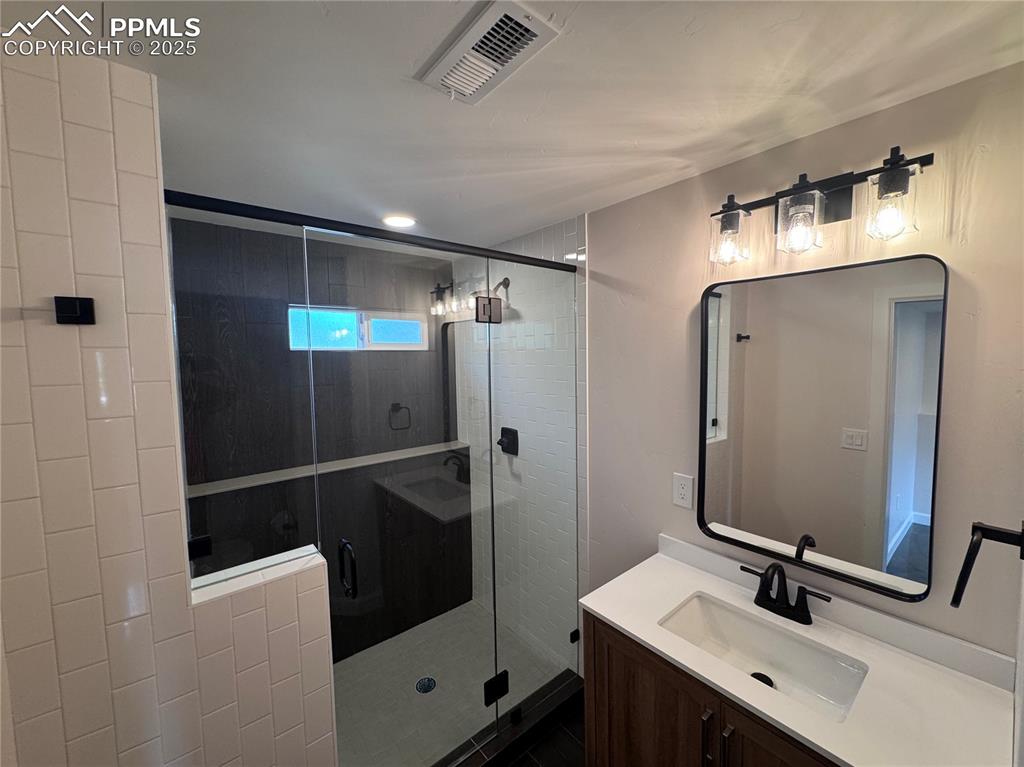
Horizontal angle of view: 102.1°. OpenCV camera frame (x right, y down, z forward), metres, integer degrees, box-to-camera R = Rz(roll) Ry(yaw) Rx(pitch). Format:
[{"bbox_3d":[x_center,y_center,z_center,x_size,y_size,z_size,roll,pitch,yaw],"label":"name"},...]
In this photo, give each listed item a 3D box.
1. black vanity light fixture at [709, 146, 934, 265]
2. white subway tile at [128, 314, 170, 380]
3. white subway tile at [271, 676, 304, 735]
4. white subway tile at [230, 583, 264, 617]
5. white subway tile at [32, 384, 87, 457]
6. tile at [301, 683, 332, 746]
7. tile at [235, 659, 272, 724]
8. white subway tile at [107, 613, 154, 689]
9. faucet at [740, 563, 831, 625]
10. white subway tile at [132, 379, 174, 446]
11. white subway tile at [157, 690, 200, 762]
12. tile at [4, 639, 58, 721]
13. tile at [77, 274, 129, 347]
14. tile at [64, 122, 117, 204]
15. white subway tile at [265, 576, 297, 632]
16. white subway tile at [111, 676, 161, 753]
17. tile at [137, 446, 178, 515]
[{"bbox_3d":[0.843,-0.477,1.187,0.155,0.218,0.520,-4,5,-39],"label":"black vanity light fixture"},{"bbox_3d":[-0.828,-0.081,0.949,0.068,0.152,0.009,-4,5,-39],"label":"white subway tile"},{"bbox_3d":[-0.630,0.905,1.164,0.075,0.152,0.009,-4,5,-39],"label":"white subway tile"},{"bbox_3d":[-0.702,0.577,1.104,0.076,0.062,0.009,-4,5,-39],"label":"white subway tile"},{"bbox_3d":[-0.940,0.080,0.865,0.074,0.151,0.010,-4,5,-39],"label":"white subway tile"},{"bbox_3d":[-0.567,0.971,1.216,0.075,0.152,0.010,-4,5,-38],"label":"tile"},{"bbox_3d":[-0.691,0.832,1.111,0.075,0.152,0.009,-4,5,-39],"label":"tile"},{"bbox_3d":[-0.882,0.620,0.961,0.076,0.154,0.009,-4,5,-39],"label":"white subway tile"},{"bbox_3d":[0.781,0.610,1.223,0.147,0.171,0.240,-4,5,-39],"label":"faucet"},{"bbox_3d":[-0.835,0.074,0.969,0.066,0.154,0.009,-4,5,-39],"label":"white subway tile"},{"bbox_3d":[-0.810,0.838,1.014,0.074,0.151,0.010,-4,5,-39],"label":"white subway tile"},{"bbox_3d":[-0.989,0.618,0.861,0.066,0.152,0.010,-4,5,-38],"label":"tile"},{"bbox_3d":[-0.888,-0.156,0.899,0.075,0.152,0.010,-4,5,-38],"label":"tile"},{"bbox_3d":[-0.900,-0.466,0.887,0.076,0.154,0.009,-4,5,-39],"label":"tile"},{"bbox_3d":[-0.637,0.604,1.143,0.074,0.135,0.010,-4,5,-39],"label":"white subway tile"},{"bbox_3d":[-0.879,0.774,0.972,0.076,0.154,0.009,-4,5,-39],"label":"white subway tile"},{"bbox_3d":[-0.825,0.228,0.971,0.066,0.152,0.010,-4,5,-38],"label":"tile"}]

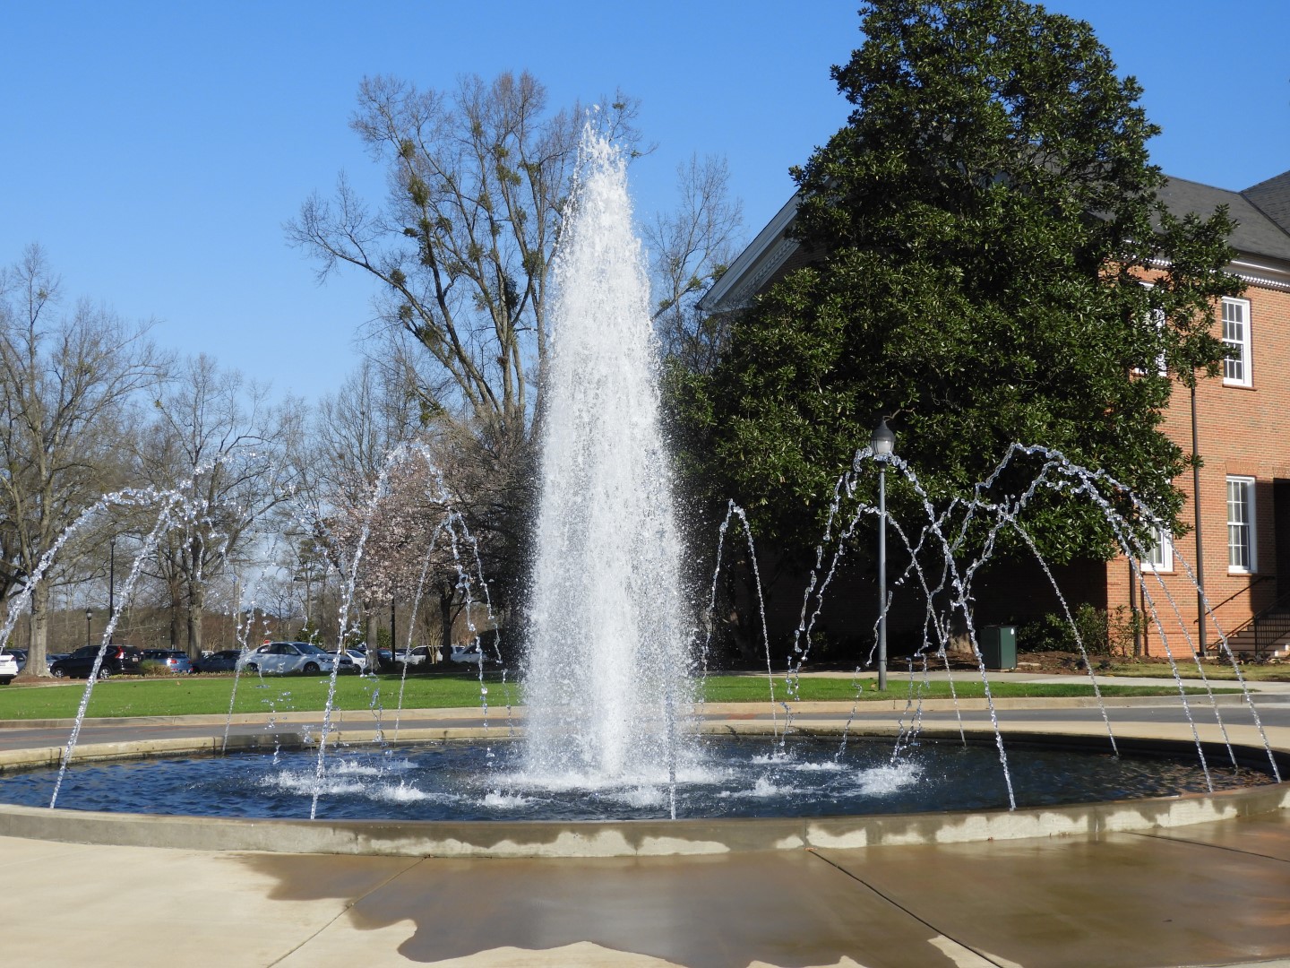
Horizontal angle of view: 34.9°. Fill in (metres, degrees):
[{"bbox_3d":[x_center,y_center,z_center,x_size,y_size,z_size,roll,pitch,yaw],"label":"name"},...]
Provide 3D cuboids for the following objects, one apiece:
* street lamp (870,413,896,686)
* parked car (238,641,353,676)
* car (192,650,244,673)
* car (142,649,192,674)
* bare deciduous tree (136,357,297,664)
[{"bbox_3d":[4.559,1.350,39.200,0.450,5.200,0.450,-1,-4,7],"label":"street lamp"},{"bbox_3d":[-13.900,7.004,81.000,4.750,1.460,1.820,-3,-5,35],"label":"parked car"},{"bbox_3d":[-21.135,9.324,106.000,4.700,1.450,1.820,-3,-5,33],"label":"car"},{"bbox_3d":[-24.430,8.964,101.500,4.300,1.450,1.800,-3,-5,33],"label":"car"},{"bbox_3d":[-23.351,1.781,112.000,9.000,17.600,9.000,0,-4,-12],"label":"bare deciduous tree"}]

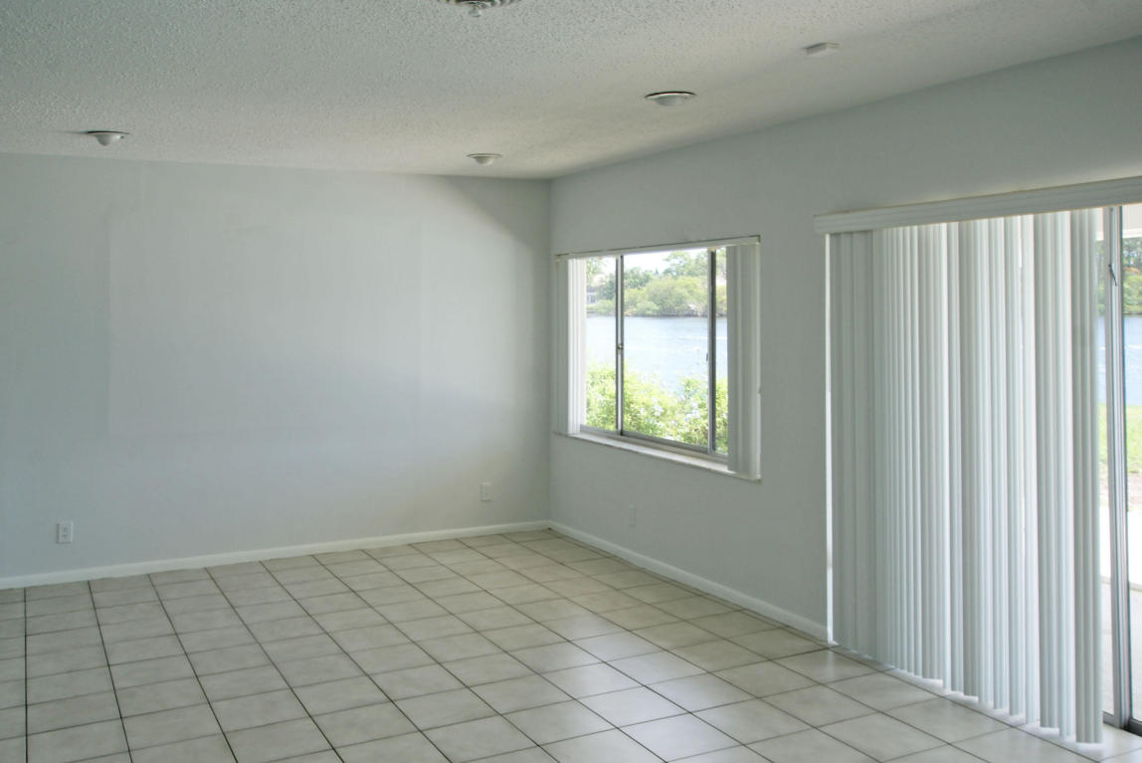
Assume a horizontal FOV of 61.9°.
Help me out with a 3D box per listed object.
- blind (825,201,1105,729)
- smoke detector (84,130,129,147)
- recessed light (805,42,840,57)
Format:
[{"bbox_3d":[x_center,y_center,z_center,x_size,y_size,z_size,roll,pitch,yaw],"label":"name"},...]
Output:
[{"bbox_3d":[1.546,0.298,3.911,0.100,1.940,1.239,-1,3,-31],"label":"blind"},{"bbox_3d":[-2.359,-1.241,4.850,0.210,0.055,0.210,-1,3,-30],"label":"smoke detector"},{"bbox_3d":[0.885,-1.166,3.350,0.072,0.024,0.100,-1,3,-30],"label":"recessed light"}]

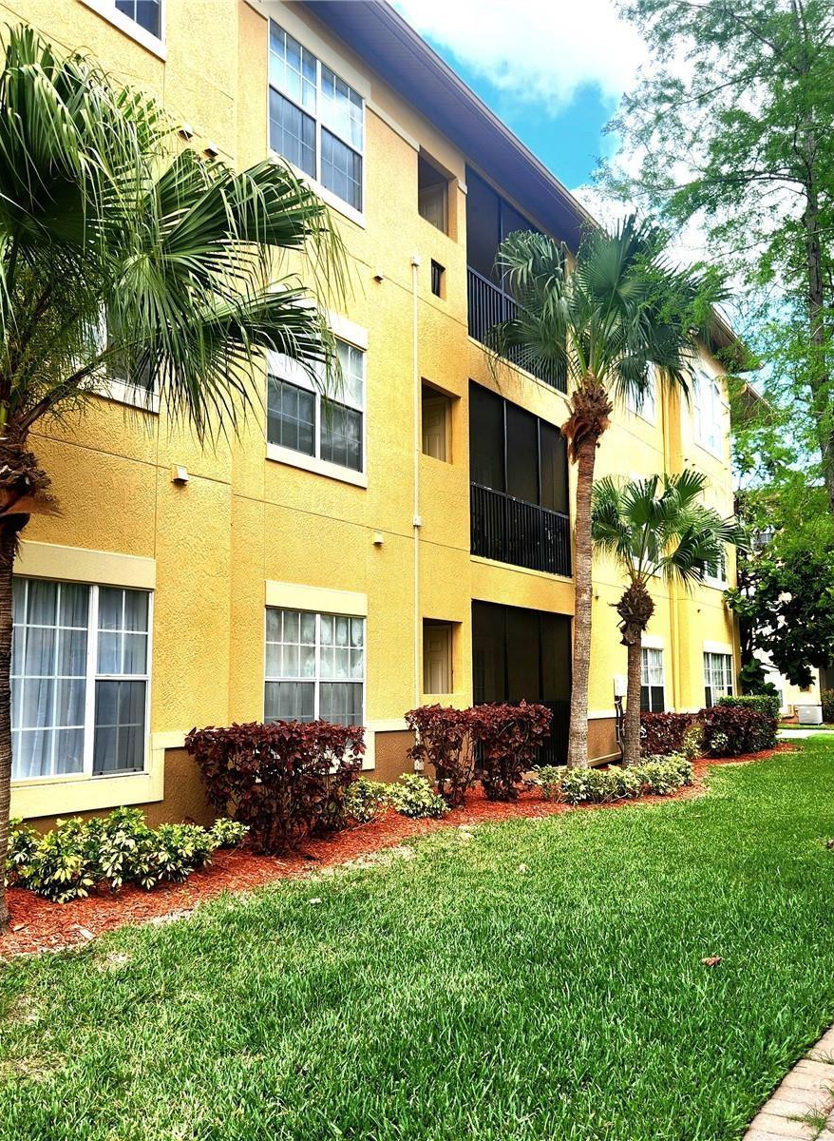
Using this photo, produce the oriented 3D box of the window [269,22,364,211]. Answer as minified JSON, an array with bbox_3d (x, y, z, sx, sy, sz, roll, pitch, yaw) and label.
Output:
[{"bbox_3d":[-1.168,-5.279,11.926,0.120,1.571,1.829,-5,-8,31],"label":"window"}]

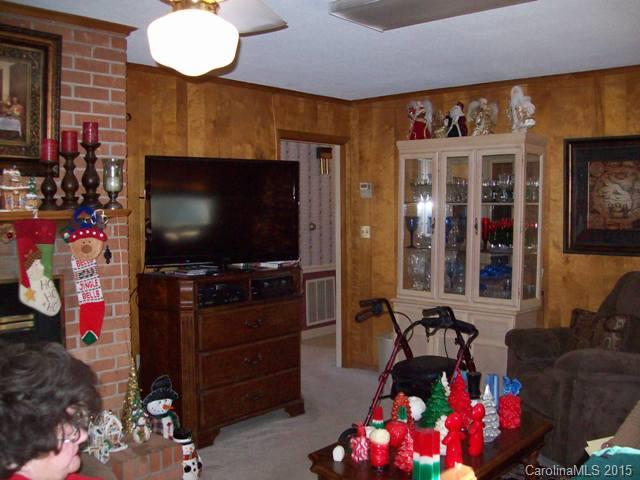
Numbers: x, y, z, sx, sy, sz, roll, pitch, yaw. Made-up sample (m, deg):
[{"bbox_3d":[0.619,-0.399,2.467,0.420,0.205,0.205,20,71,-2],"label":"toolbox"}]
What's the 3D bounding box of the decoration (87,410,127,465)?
[{"bbox_3d":[-0.992,0.909,3.124,0.170,0.190,0.165,4,5,43],"label":"decoration"}]

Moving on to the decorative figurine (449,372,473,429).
[{"bbox_3d":[0.660,0.750,3.132,0.127,0.294,0.127,0,3,0],"label":"decorative figurine"}]

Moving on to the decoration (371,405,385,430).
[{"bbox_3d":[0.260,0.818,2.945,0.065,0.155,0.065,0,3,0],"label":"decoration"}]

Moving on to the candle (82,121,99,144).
[{"bbox_3d":[-1.076,-0.503,3.128,0.072,0.107,0.072,3,5,40],"label":"candle"}]

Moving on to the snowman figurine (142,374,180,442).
[{"bbox_3d":[-0.802,0.836,3.358,0.145,0.305,0.175,3,5,35],"label":"snowman figurine"}]

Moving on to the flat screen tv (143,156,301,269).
[{"bbox_3d":[-0.659,-0.198,4.585,1.080,0.715,0.120,-2,4,-25],"label":"flat screen tv"}]

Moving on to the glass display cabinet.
[{"bbox_3d":[1.104,0.248,5.080,1.060,2.000,0.400,3,4,41],"label":"glass display cabinet"}]

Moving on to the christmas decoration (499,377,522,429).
[{"bbox_3d":[0.943,0.800,3.280,0.100,0.234,0.100,3,5,40],"label":"christmas decoration"}]

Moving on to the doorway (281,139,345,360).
[{"bbox_3d":[-0.074,0.169,5.796,0.150,2.060,0.830,3,5,40],"label":"doorway"}]

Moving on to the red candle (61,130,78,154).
[{"bbox_3d":[-1.180,-0.461,3.144,0.075,0.102,0.075,4,5,43],"label":"red candle"}]

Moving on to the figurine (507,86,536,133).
[{"bbox_3d":[1.412,-0.906,4.701,0.200,0.351,0.150,2,4,30],"label":"figurine"}]

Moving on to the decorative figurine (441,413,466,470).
[{"bbox_3d":[0.574,0.849,2.856,0.090,0.224,0.075,1,4,12],"label":"decorative figurine"}]

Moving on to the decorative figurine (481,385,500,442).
[{"bbox_3d":[0.769,0.779,3.026,0.112,0.248,0.112,0,3,0],"label":"decorative figurine"}]

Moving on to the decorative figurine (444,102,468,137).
[{"bbox_3d":[1.038,-0.900,5.073,0.170,0.292,0.140,3,4,35],"label":"decorative figurine"}]

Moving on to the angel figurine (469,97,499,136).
[{"bbox_3d":[1.206,-0.902,4.923,0.220,0.315,0.140,2,4,30],"label":"angel figurine"}]

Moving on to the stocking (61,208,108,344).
[{"bbox_3d":[-1.093,0.169,3.105,0.065,0.630,0.215,4,5,43],"label":"stocking"}]

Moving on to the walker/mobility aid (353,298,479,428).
[{"bbox_3d":[0.552,0.847,3.976,0.610,0.940,0.800,4,5,43],"label":"walker/mobility aid"}]

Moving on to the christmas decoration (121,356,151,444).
[{"bbox_3d":[-0.924,0.781,3.311,0.130,0.393,0.130,3,5,40],"label":"christmas decoration"}]

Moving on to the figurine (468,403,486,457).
[{"bbox_3d":[0.675,0.803,2.846,0.080,0.220,0.077,-2,4,-35],"label":"figurine"}]

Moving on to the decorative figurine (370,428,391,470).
[{"bbox_3d":[0.254,0.869,2.792,0.083,0.163,0.083,1,4,17],"label":"decorative figurine"}]

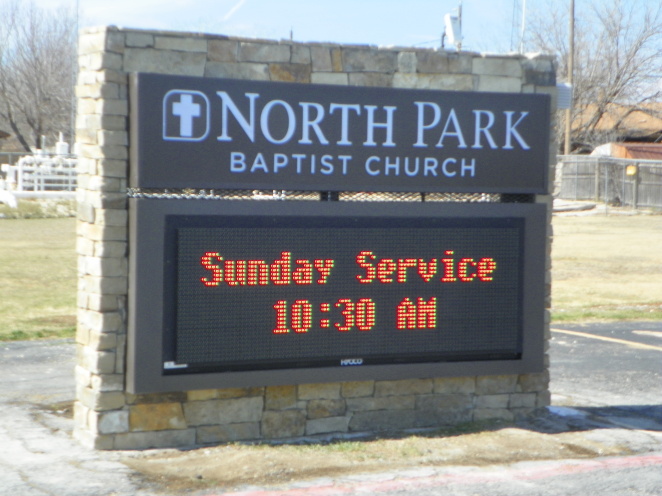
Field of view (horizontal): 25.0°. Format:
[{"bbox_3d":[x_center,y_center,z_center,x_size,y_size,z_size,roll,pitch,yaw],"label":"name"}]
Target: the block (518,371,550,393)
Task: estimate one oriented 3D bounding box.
[{"bbox_3d":[1.108,0.737,8.382,0.215,0.127,0.130,0,2,-27],"label":"block"}]

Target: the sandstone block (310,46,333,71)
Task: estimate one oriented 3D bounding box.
[{"bbox_3d":[-0.069,-0.929,7.355,0.110,0.117,0.100,0,2,-27],"label":"sandstone block"}]

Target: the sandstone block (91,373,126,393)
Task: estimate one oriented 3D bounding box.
[{"bbox_3d":[-1.072,0.638,7.144,0.117,0.083,0.130,0,2,-28],"label":"sandstone block"}]

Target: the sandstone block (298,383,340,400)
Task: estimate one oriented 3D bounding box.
[{"bbox_3d":[-0.082,0.733,7.774,0.253,0.095,0.130,0,2,-27],"label":"sandstone block"}]

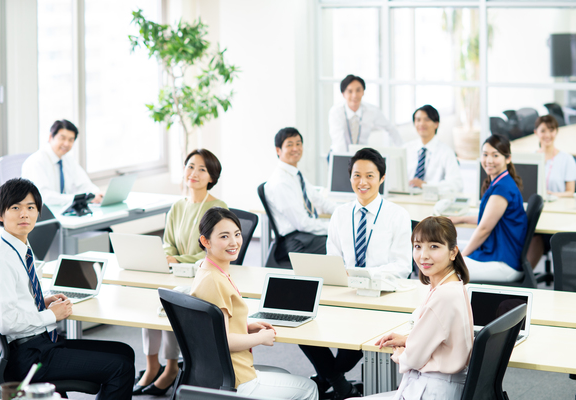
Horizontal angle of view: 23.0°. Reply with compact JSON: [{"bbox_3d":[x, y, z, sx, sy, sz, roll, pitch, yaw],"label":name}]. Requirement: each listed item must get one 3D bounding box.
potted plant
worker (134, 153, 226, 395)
[{"bbox_3d":[-0.817,-0.410,11.400,0.880,2.100,0.850,-1,7,0],"label":"potted plant"},{"bbox_3d":[-0.572,0.371,7.906,0.480,1.295,0.720,3,8,24],"label":"worker"}]

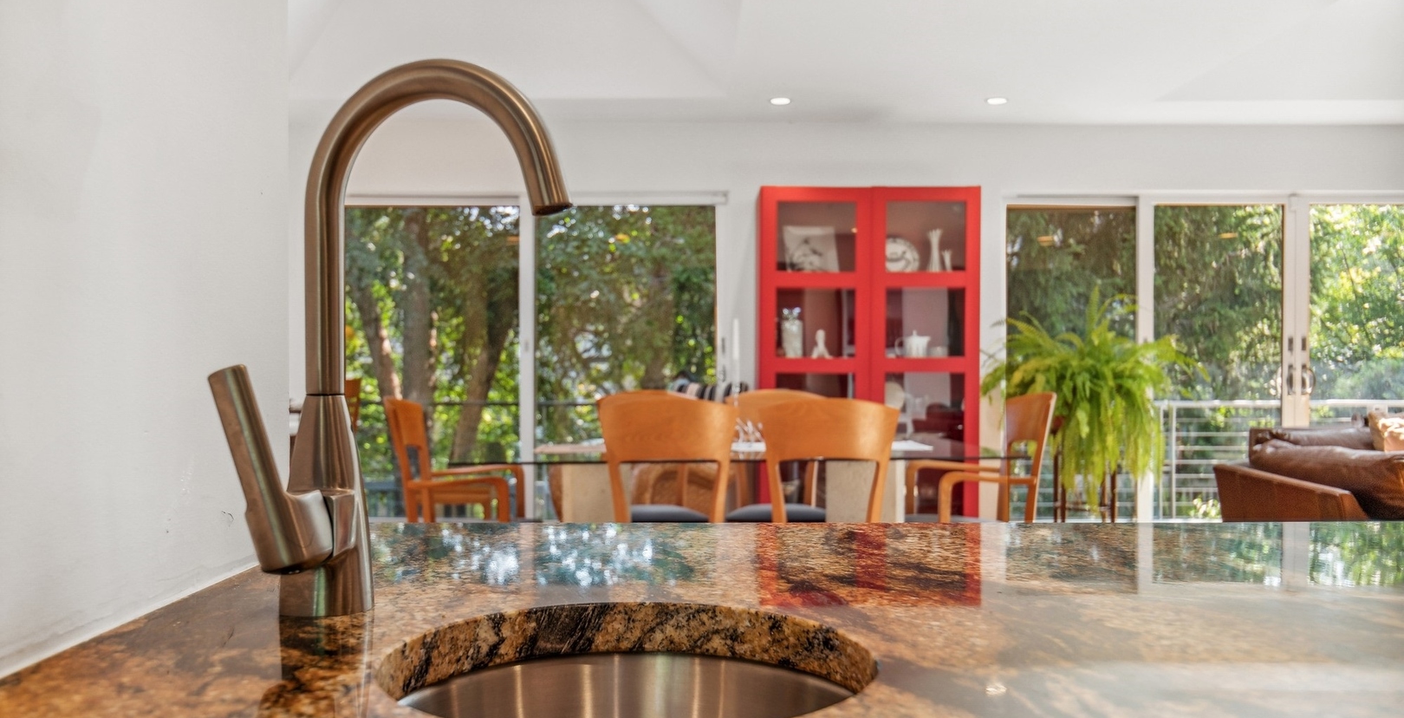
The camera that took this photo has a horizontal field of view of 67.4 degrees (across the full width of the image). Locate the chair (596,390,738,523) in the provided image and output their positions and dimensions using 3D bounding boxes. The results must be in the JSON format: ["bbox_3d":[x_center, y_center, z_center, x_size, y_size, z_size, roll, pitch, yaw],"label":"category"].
[{"bbox_3d":[-0.130,0.620,3.800,0.480,0.960,0.520,0,0,-4],"label":"chair"}]

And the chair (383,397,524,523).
[{"bbox_3d":[-0.975,0.620,4.180,0.520,0.960,0.540,0,0,-4],"label":"chair"}]

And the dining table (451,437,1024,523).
[{"bbox_3d":[0.120,0.730,4.330,2.080,0.740,1.100,0,0,-4],"label":"dining table"}]

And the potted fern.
[{"bbox_3d":[1.950,0.200,5.300,1.090,1.120,1.020,0,0,0],"label":"potted fern"}]

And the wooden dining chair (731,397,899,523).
[{"bbox_3d":[0.430,0.620,3.820,0.480,0.960,0.520,0,0,-4],"label":"wooden dining chair"}]

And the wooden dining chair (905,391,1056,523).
[{"bbox_3d":[1.120,0.620,4.330,0.520,0.960,0.540,0,0,-4],"label":"wooden dining chair"}]

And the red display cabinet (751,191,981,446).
[{"bbox_3d":[0.920,0.080,5.960,1.200,2.030,0.420,0,0,0],"label":"red display cabinet"}]

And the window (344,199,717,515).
[{"bbox_3d":[-1.050,0.080,6.220,2.360,2.060,0.100,0,0,0],"label":"window"}]

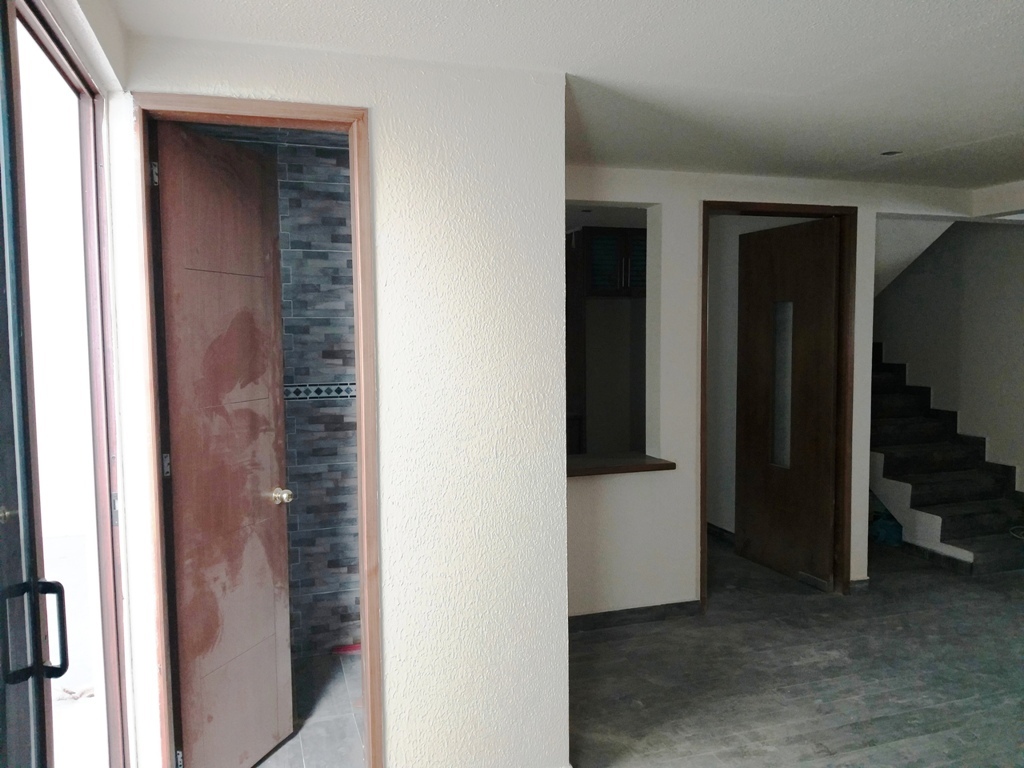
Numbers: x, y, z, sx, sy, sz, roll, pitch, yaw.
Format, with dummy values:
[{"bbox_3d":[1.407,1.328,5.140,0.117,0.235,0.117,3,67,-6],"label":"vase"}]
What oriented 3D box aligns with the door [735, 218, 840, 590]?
[{"bbox_3d":[1.689,0.109,4.779,0.045,2.139,0.822,-2,4,-23],"label":"door"}]

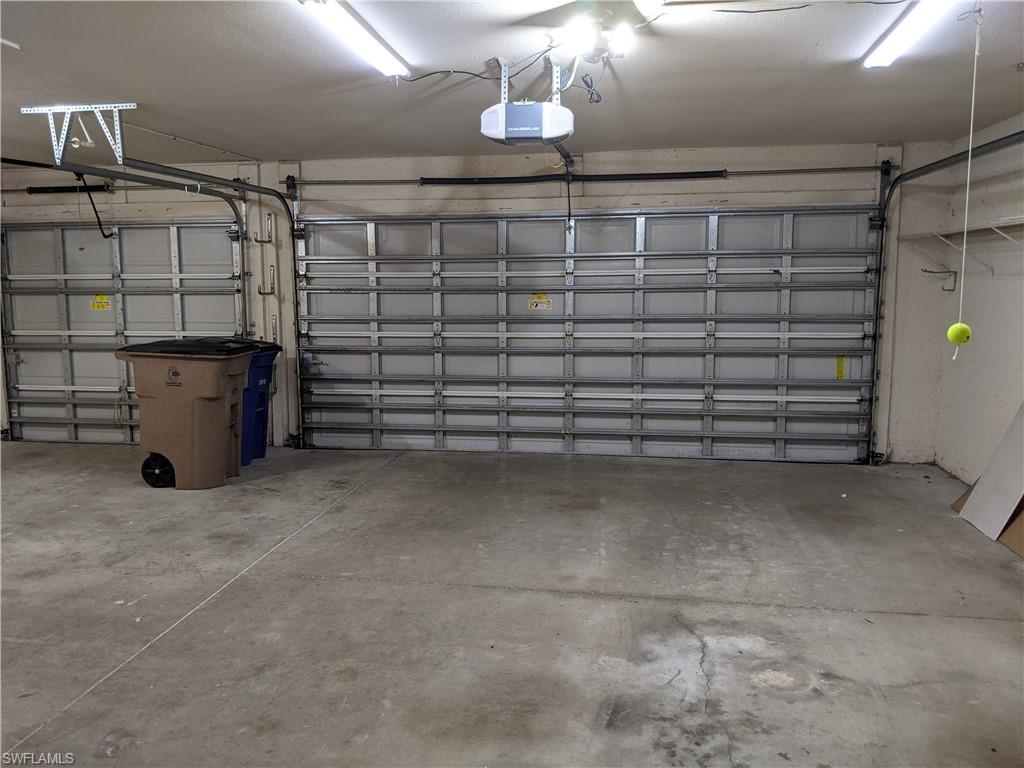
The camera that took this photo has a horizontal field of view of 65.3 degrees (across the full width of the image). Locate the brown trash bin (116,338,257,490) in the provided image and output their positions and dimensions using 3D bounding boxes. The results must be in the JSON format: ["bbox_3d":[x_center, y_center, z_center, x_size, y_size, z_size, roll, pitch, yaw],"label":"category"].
[{"bbox_3d":[-2.411,0.211,6.134,0.890,1.080,0.690,0,7,1],"label":"brown trash bin"}]

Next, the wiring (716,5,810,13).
[{"bbox_3d":[0.957,-1.429,3.039,0.380,0.030,0.040,1,7,8],"label":"wiring"}]

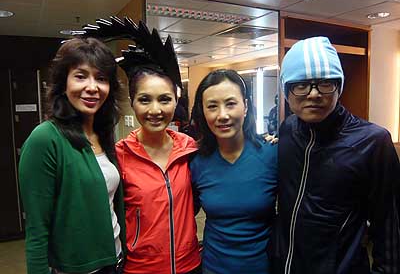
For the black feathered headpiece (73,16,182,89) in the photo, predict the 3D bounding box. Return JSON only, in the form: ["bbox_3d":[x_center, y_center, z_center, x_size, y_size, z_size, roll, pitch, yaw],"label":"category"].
[{"bbox_3d":[-0.256,-0.303,1.160,0.390,0.270,0.250,-2,5,-10],"label":"black feathered headpiece"}]

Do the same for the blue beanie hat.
[{"bbox_3d":[0.337,-0.208,0.970,0.190,0.190,0.235,1,8,14],"label":"blue beanie hat"}]

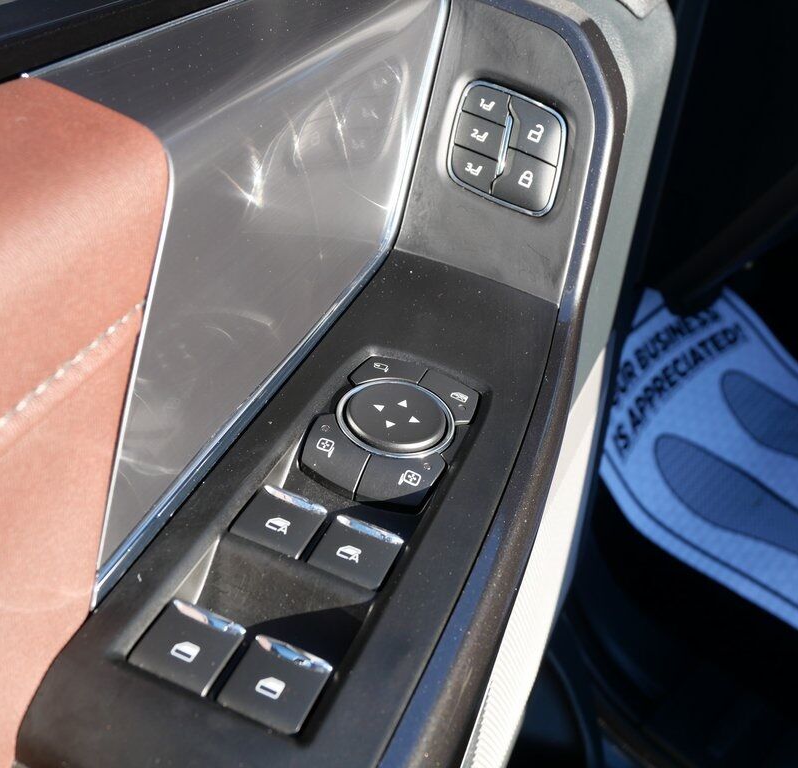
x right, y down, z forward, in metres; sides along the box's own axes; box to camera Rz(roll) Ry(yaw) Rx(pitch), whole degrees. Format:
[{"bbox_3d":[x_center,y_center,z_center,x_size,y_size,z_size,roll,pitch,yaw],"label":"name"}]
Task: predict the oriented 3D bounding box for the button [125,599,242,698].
[{"bbox_3d":[-0.051,0.065,0.231,0.021,0.006,0.019,20,38,12],"label":"button"}]

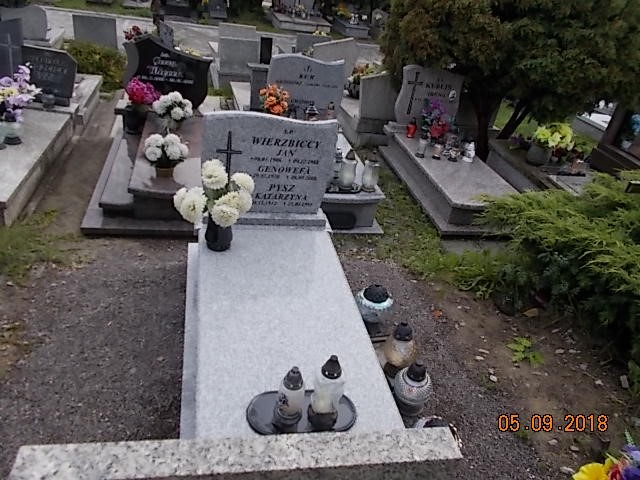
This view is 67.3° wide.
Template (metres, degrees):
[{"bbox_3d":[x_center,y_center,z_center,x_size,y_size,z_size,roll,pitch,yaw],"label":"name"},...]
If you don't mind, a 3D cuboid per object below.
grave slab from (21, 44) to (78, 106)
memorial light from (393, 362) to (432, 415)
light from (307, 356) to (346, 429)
[{"bbox_3d":[-2.360,-1.431,4.210,0.420,0.460,0.100,0,33,-14],"label":"grave slab"},{"bbox_3d":[0.391,0.609,1.973,0.148,0.275,0.148,-5,35,-10],"label":"memorial light"},{"bbox_3d":[0.024,0.497,1.587,0.107,0.325,0.107,-1,34,-13],"label":"light"}]

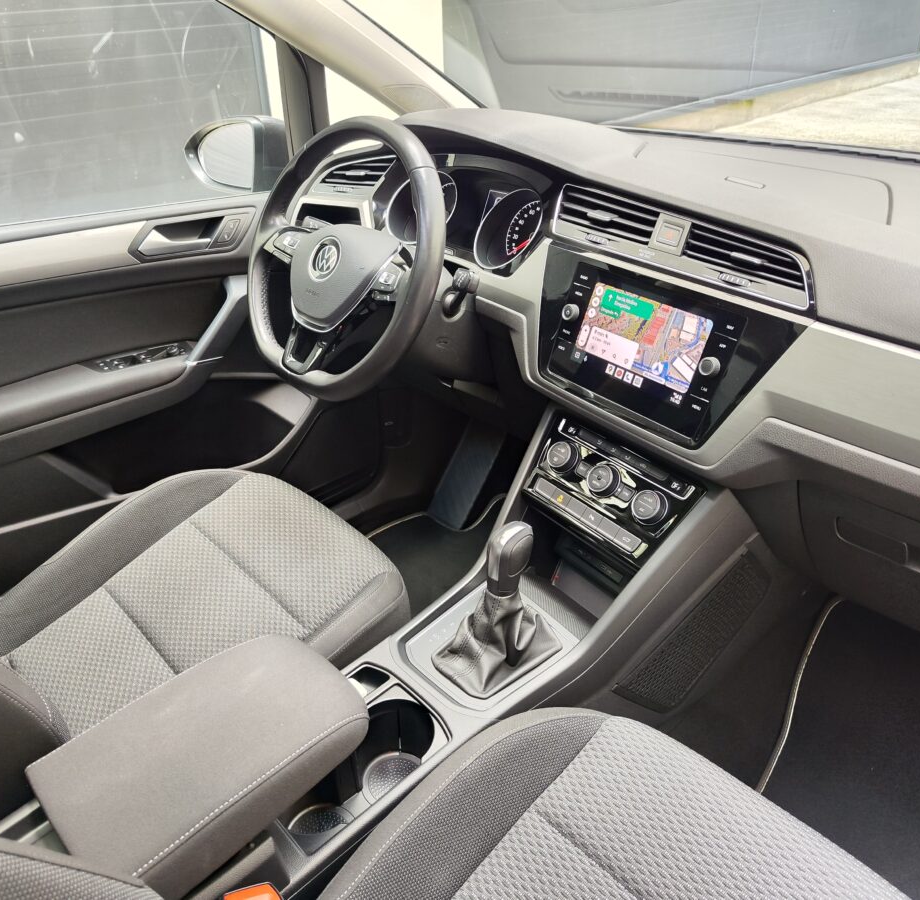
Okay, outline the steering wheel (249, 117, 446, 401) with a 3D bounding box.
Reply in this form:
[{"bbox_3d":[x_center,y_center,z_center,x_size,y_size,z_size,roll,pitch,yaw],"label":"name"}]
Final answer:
[{"bbox_3d":[-0.151,-0.254,1.067,0.370,0.365,0.095,28,14,38],"label":"steering wheel"}]

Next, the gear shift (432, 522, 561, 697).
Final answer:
[{"bbox_3d":[0.046,0.175,0.965,0.130,0.192,0.100,-26,39,-33],"label":"gear shift"}]

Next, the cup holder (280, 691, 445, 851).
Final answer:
[{"bbox_3d":[-0.112,0.383,0.908,0.195,0.090,0.105,-26,39,-33],"label":"cup holder"}]

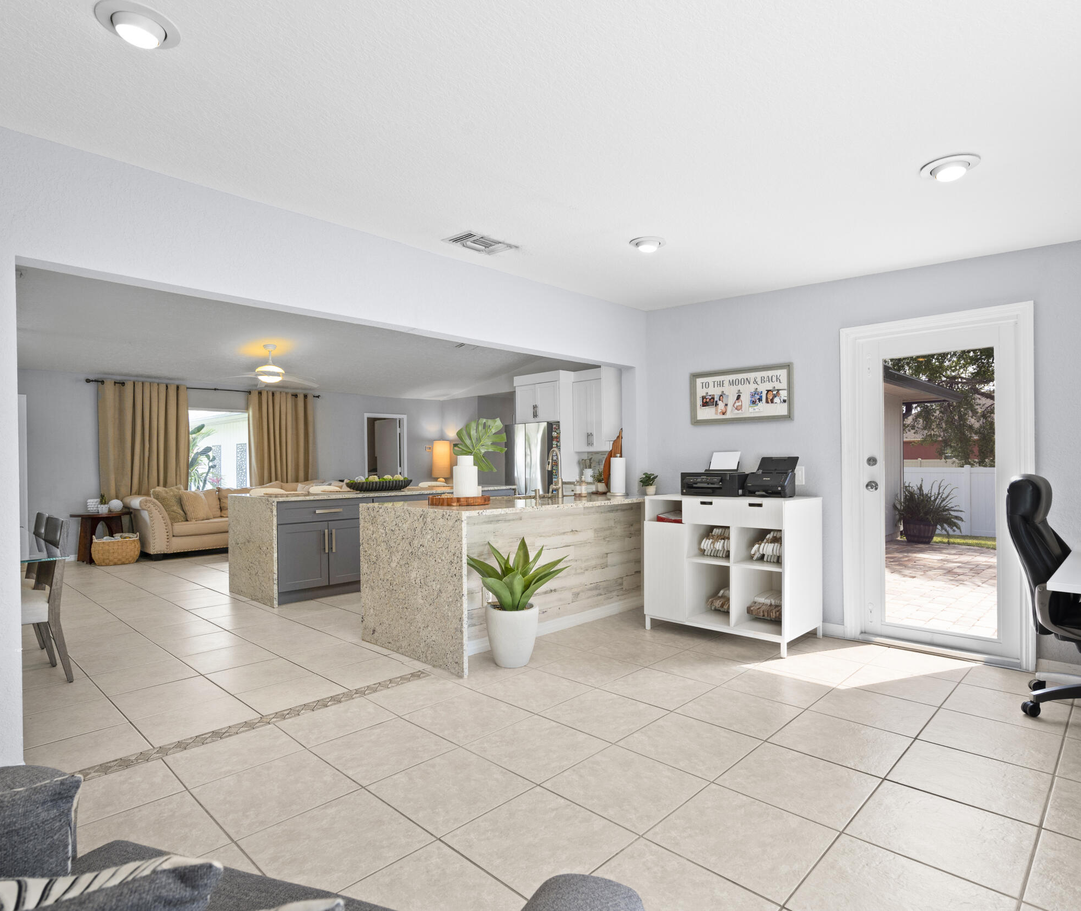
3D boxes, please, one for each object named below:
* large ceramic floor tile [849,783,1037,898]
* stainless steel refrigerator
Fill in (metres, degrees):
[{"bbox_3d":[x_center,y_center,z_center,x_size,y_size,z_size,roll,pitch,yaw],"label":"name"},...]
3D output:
[{"bbox_3d":[1.286,1.204,1.942,0.447,0.010,0.447,-2,-2,44],"label":"large ceramic floor tile"},{"bbox_3d":[0.079,0.474,9.316,0.900,1.800,0.860,-2,-2,44],"label":"stainless steel refrigerator"}]

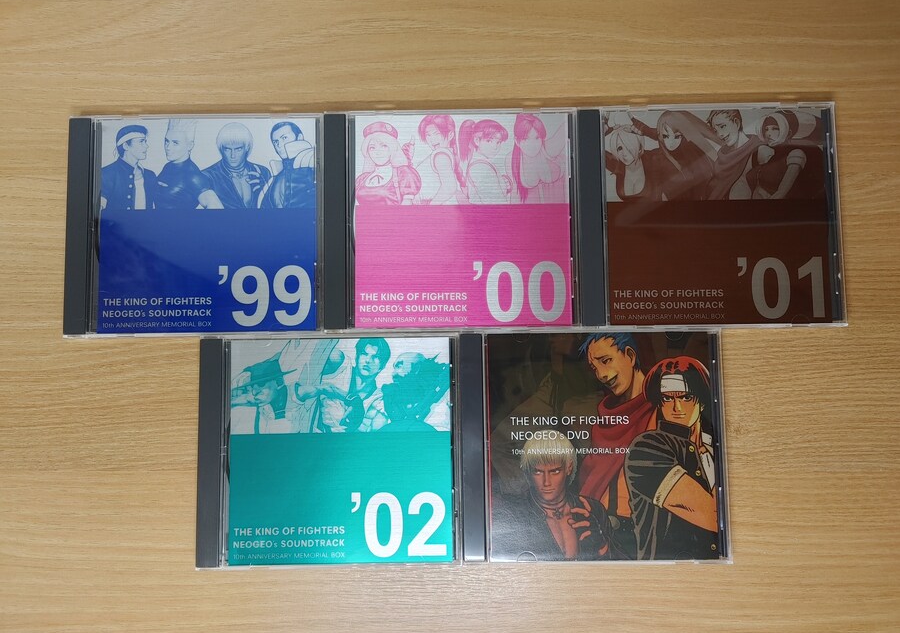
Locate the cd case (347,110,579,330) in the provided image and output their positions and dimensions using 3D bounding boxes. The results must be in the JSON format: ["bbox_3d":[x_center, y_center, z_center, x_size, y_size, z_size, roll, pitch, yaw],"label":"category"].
[{"bbox_3d":[0.001,-0.053,0.379,0.142,0.010,0.125,-1,86,1],"label":"cd case"}]

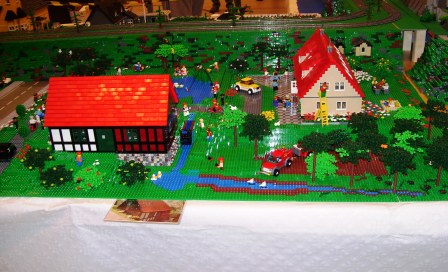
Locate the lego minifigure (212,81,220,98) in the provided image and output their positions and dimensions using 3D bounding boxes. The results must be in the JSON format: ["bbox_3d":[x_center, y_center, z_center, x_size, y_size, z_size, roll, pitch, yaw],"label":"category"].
[{"bbox_3d":[-0.028,-0.164,1.696,0.020,0.052,0.026,-10,30,-14],"label":"lego minifigure"}]

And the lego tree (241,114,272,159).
[{"bbox_3d":[0.088,0.008,1.284,0.084,0.136,0.084,1,29,5],"label":"lego tree"}]

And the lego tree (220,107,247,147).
[{"bbox_3d":[0.029,-0.025,1.378,0.078,0.125,0.078,0,26,6],"label":"lego tree"}]

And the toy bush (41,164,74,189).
[{"bbox_3d":[-0.424,0.113,1.194,0.082,0.072,0.082,0,26,6],"label":"toy bush"}]

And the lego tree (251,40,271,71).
[{"bbox_3d":[0.161,-0.347,2.034,0.086,0.128,0.086,0,26,6],"label":"lego tree"}]

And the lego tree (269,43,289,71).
[{"bbox_3d":[0.237,-0.338,2.018,0.085,0.119,0.085,0,26,6],"label":"lego tree"}]

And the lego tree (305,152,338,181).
[{"bbox_3d":[0.255,0.080,1.206,0.085,0.072,0.085,1,29,5],"label":"lego tree"}]

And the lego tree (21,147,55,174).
[{"bbox_3d":[-0.506,0.073,1.274,0.086,0.082,0.086,0,26,6],"label":"lego tree"}]

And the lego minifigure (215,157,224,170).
[{"bbox_3d":[-0.010,0.075,1.268,0.025,0.042,0.018,17,34,32],"label":"lego minifigure"}]

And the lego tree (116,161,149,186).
[{"bbox_3d":[-0.230,0.102,1.195,0.084,0.076,0.084,0,26,6],"label":"lego tree"}]

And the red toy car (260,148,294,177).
[{"bbox_3d":[0.146,0.074,1.260,0.035,0.040,0.094,21,36,36],"label":"red toy car"}]

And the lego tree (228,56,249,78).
[{"bbox_3d":[0.062,-0.274,1.879,0.080,0.065,0.080,1,29,5],"label":"lego tree"}]

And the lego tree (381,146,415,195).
[{"bbox_3d":[0.409,0.084,1.107,0.078,0.123,0.078,0,26,6],"label":"lego tree"}]

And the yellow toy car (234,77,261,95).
[{"bbox_3d":[0.094,-0.195,1.817,0.088,0.045,0.048,17,32,36],"label":"yellow toy car"}]

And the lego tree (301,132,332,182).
[{"bbox_3d":[0.228,0.059,1.177,0.073,0.139,0.073,1,29,5],"label":"lego tree"}]

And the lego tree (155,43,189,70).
[{"bbox_3d":[-0.232,-0.353,2.102,0.153,0.115,0.130,0,26,6],"label":"lego tree"}]

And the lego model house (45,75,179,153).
[{"bbox_3d":[-0.335,-0.081,1.404,0.371,0.208,0.190,0,29,5],"label":"lego model house"}]

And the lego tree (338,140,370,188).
[{"bbox_3d":[0.319,0.075,1.151,0.083,0.129,0.083,1,29,5],"label":"lego tree"}]

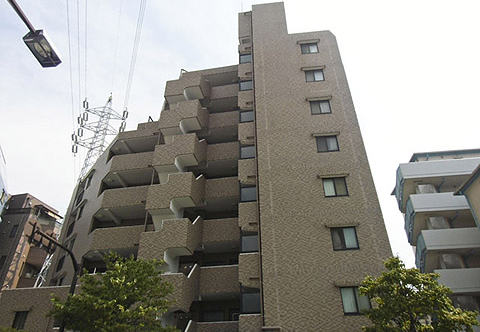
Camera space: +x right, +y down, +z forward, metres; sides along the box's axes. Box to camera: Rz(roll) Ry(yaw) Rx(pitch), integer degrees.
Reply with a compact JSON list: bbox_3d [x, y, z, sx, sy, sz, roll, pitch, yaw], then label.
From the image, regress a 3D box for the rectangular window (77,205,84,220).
[{"bbox_3d":[-13.040,3.901,27.240,0.150,1.150,1.300,24,-41,-32],"label":"rectangular window"}]

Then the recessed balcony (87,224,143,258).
[{"bbox_3d":[-7.723,4.904,21.428,3.550,1.460,1.550,-5,-33,7],"label":"recessed balcony"}]

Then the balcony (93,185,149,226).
[{"bbox_3d":[-7.958,2.644,23.446,3.950,1.440,1.950,-3,-33,5],"label":"balcony"}]

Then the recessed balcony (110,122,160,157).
[{"bbox_3d":[-7.526,-1.728,25.442,3.200,2.850,1.500,-6,-34,8],"label":"recessed balcony"}]

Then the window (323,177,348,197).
[{"bbox_3d":[5.043,1.118,17.642,1.200,1.130,0.150,-3,-33,5],"label":"window"}]

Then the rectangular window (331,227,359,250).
[{"bbox_3d":[5.134,3.576,16.353,1.218,1.150,0.150,-3,-33,5],"label":"rectangular window"}]

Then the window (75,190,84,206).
[{"bbox_3d":[-13.801,2.853,28.888,0.150,1.100,1.450,24,-40,-32],"label":"window"}]

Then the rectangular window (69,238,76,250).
[{"bbox_3d":[-12.603,6.030,25.074,0.150,1.000,1.200,24,-40,-32],"label":"rectangular window"}]

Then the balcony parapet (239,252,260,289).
[{"bbox_3d":[0.492,5.183,16.444,1.039,1.640,0.250,-3,-33,4],"label":"balcony parapet"}]

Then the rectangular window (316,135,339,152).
[{"bbox_3d":[5.035,-1.264,19.205,1.200,1.130,0.150,-3,-33,5],"label":"rectangular window"}]

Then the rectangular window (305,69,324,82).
[{"bbox_3d":[5.099,-6.116,22.728,1.218,1.150,0.150,-3,-33,5],"label":"rectangular window"}]

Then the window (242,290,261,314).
[{"bbox_3d":[0.533,6.370,15.559,0.920,1.040,0.150,-5,-33,7],"label":"window"}]

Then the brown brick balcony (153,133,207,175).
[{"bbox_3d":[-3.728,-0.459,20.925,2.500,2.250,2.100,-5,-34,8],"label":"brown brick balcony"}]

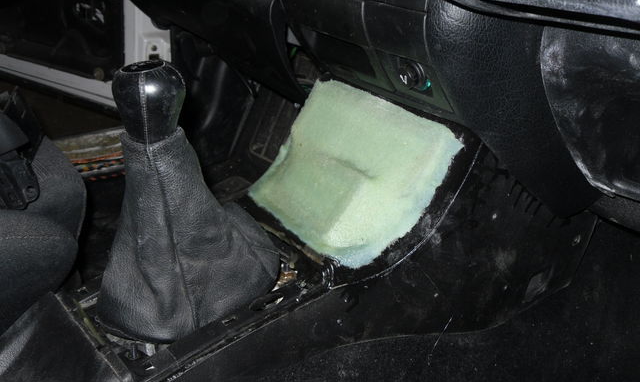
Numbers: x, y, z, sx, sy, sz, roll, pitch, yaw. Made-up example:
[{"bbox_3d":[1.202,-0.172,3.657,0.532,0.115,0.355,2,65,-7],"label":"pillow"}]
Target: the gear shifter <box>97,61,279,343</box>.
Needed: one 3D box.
[{"bbox_3d":[-0.112,-0.006,0.507,0.157,0.197,0.120,-22,34,-34],"label":"gear shifter"}]

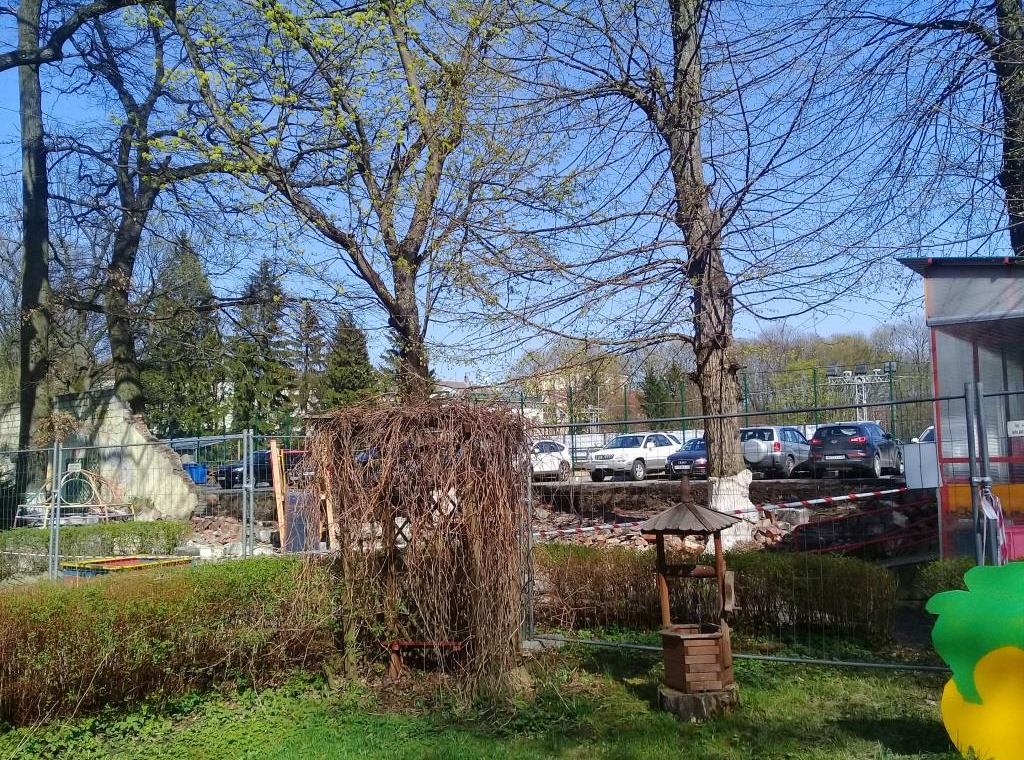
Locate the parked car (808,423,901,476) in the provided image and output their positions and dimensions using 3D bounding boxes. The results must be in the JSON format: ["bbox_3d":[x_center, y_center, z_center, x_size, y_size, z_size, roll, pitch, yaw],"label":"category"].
[{"bbox_3d":[10.596,2.125,27.710,1.855,1.640,4.440,-4,-6,36],"label":"parked car"}]

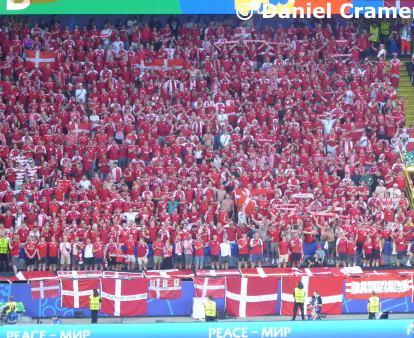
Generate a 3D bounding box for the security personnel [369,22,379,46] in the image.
[{"bbox_3d":[8.180,-6.271,205.513,0.550,1.800,0.350,0,8,-10],"label":"security personnel"}]

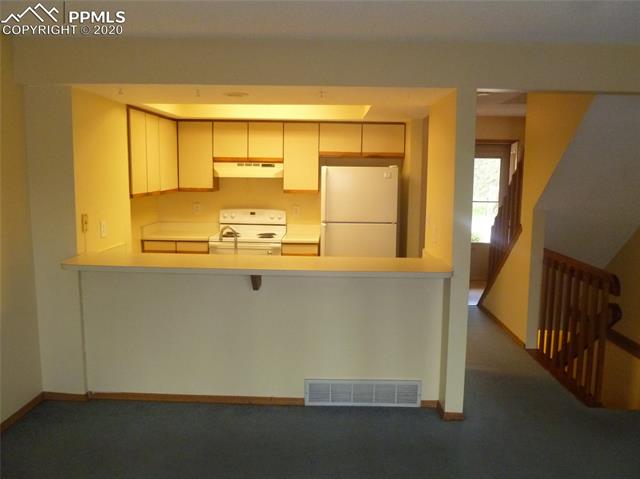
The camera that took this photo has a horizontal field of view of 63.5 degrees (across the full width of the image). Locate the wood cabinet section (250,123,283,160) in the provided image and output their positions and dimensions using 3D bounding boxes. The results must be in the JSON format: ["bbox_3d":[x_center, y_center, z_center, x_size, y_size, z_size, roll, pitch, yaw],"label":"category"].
[{"bbox_3d":[-0.572,-1.068,5.713,0.383,0.432,0.320,1,7,2],"label":"wood cabinet section"}]

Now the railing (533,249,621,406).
[{"bbox_3d":[2.008,0.640,4.171,0.100,0.971,1.300,1,7,2],"label":"railing"}]

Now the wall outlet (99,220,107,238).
[{"bbox_3d":[-1.621,-0.071,3.869,0.010,0.116,0.074,1,8,2],"label":"wall outlet"}]

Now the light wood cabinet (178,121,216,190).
[{"bbox_3d":[-1.326,-0.908,5.691,0.376,0.747,0.322,1,8,2],"label":"light wood cabinet"}]

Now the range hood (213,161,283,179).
[{"bbox_3d":[-0.767,-0.762,5.679,0.755,0.161,0.460,1,7,2],"label":"range hood"}]

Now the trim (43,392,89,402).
[{"bbox_3d":[-1.807,1.119,3.681,0.332,0.061,0.015,1,7,2],"label":"trim"}]

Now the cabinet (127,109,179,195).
[{"bbox_3d":[-1.730,-0.818,4.986,0.332,0.751,1.325,1,7,2],"label":"cabinet"}]

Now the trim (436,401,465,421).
[{"bbox_3d":[0.895,1.172,3.526,0.159,0.060,0.193,1,8,2],"label":"trim"}]

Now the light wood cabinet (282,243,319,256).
[{"bbox_3d":[-0.190,0.457,5.741,0.394,0.879,0.615,1,7,2],"label":"light wood cabinet"}]

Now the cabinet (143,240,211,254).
[{"bbox_3d":[-1.491,0.437,5.723,0.702,0.872,0.627,1,8,2],"label":"cabinet"}]

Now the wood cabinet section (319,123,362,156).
[{"bbox_3d":[0.231,-1.089,5.685,0.462,0.365,0.320,1,7,2],"label":"wood cabinet section"}]

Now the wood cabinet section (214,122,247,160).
[{"bbox_3d":[-0.950,-1.073,5.725,0.373,0.434,0.320,1,7,2],"label":"wood cabinet section"}]

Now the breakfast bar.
[{"bbox_3d":[-0.397,0.664,3.518,2.440,1.039,0.494,1,8,2],"label":"breakfast bar"}]

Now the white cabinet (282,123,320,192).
[{"bbox_3d":[-0.191,-0.890,5.661,0.378,0.747,0.322,1,8,2],"label":"white cabinet"}]

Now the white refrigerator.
[{"bbox_3d":[0.397,0.073,5.547,0.755,1.685,0.710,1,8,2],"label":"white refrigerator"}]

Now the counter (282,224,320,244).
[{"bbox_3d":[-0.185,-0.048,5.665,0.404,0.142,0.635,1,7,2],"label":"counter"}]

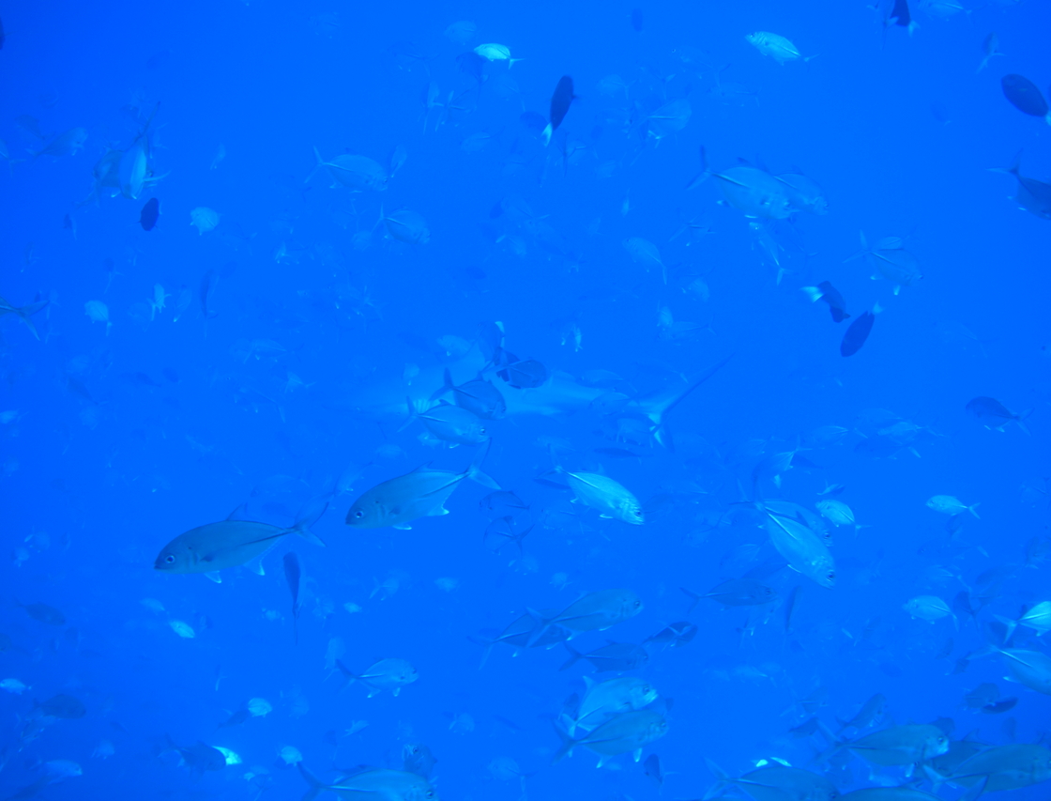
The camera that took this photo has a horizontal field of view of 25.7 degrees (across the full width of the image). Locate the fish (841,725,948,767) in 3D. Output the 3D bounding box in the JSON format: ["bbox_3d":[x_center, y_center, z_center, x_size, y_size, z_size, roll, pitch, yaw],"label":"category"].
[{"bbox_3d":[1.310,1.253,8.400,0.520,0.185,0.080,4,-1,-9],"label":"fish"}]

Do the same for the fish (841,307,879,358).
[{"bbox_3d":[1.163,-0.235,8.000,0.050,0.250,0.110,11,-29,49],"label":"fish"}]

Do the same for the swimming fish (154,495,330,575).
[{"bbox_3d":[-0.817,0.414,6.600,0.520,0.190,0.080,-14,4,-16],"label":"swimming fish"}]

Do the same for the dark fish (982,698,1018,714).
[{"bbox_3d":[2.777,1.789,13.500,0.280,0.130,0.070,-8,4,-25],"label":"dark fish"}]

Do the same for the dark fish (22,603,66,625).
[{"bbox_3d":[-2.931,1.301,14.000,0.310,0.110,0.055,19,8,-6],"label":"dark fish"}]

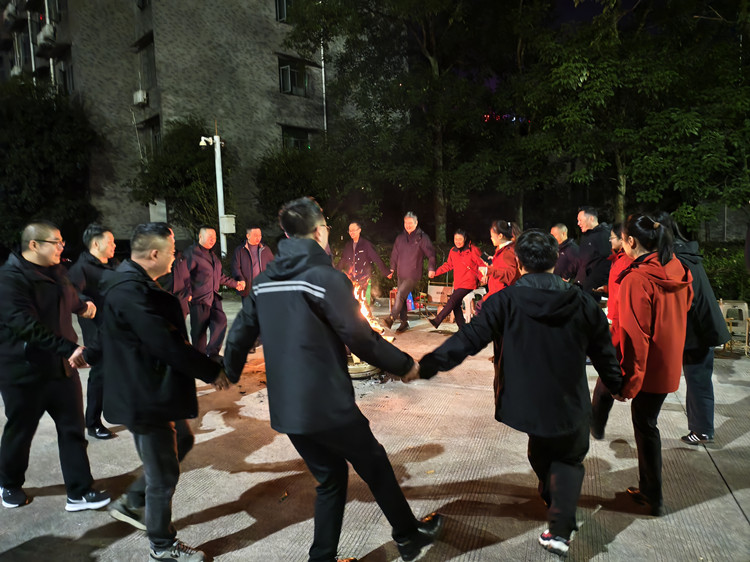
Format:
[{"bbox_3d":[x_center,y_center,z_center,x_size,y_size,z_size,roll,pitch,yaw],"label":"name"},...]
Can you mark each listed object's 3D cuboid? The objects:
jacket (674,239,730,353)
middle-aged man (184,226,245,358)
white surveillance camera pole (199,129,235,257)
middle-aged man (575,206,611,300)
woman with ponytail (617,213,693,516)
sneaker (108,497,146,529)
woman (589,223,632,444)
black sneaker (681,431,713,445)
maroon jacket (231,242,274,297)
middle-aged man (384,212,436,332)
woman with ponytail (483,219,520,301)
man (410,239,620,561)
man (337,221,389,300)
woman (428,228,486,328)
[{"bbox_3d":[2.243,0.096,3.530,0.470,0.790,0.580,2,7,32],"label":"jacket"},{"bbox_3d":[-2.042,0.177,6.300,0.500,1.720,0.720,2,7,35],"label":"middle-aged man"},{"bbox_3d":[-4.042,-1.797,12.911,0.820,4.200,0.320,-2,6,0],"label":"white surveillance camera pole"},{"bbox_3d":[2.127,0.137,4.850,0.420,1.730,0.560,0,6,19],"label":"middle-aged man"},{"bbox_3d":[1.515,0.444,2.700,0.490,1.600,0.380,-6,7,-37],"label":"woman with ponytail"},{"bbox_3d":[-1.283,1.262,2.680,0.280,0.115,0.105,26,3,-7],"label":"sneaker"},{"bbox_3d":[1.803,0.337,3.600,0.430,1.570,0.480,1,7,28],"label":"woman"},{"bbox_3d":[2.337,1.121,3.618,0.250,0.100,0.095,-1,6,13],"label":"black sneaker"},{"bbox_3d":[-1.634,-0.177,6.700,0.620,0.700,0.360,-5,6,-25],"label":"maroon jacket"},{"bbox_3d":[0.509,-0.097,7.150,0.680,1.710,0.520,0,6,18],"label":"middle-aged man"},{"bbox_3d":[1.472,0.138,5.750,0.500,1.670,0.520,-2,6,0],"label":"woman with ponytail"},{"bbox_3d":[0.727,0.522,2.560,1.030,1.620,0.550,-2,6,-4],"label":"man"},{"bbox_3d":[-0.206,-0.071,7.600,0.800,1.680,0.450,-1,6,9],"label":"man"},{"bbox_3d":[1.225,0.030,7.400,0.750,1.570,0.600,2,7,34],"label":"woman"}]

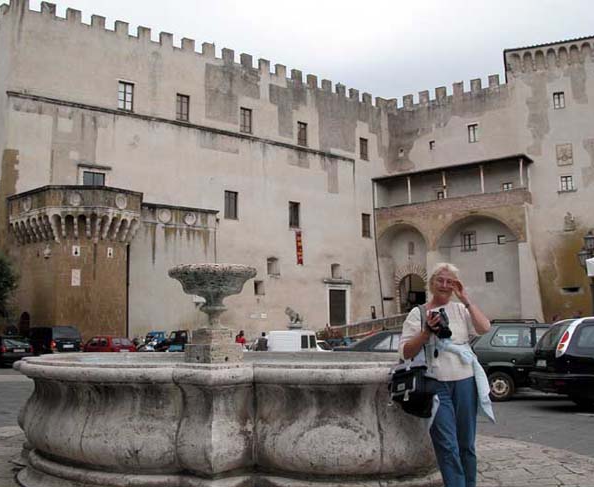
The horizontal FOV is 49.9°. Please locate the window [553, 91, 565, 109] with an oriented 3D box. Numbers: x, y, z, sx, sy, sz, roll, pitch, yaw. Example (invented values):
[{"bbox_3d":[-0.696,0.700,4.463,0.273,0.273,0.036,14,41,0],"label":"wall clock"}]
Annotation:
[{"bbox_3d":[20.026,-10.854,48.675,0.761,1.284,0.200,-4,-9,26],"label":"window"}]

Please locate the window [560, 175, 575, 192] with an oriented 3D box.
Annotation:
[{"bbox_3d":[21.279,-4.692,50.112,1.008,1.320,0.200,-4,-9,24],"label":"window"}]

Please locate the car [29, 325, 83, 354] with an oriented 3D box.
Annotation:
[{"bbox_3d":[-13.489,5.601,35.500,1.720,1.870,4.400,6,-11,-38],"label":"car"}]

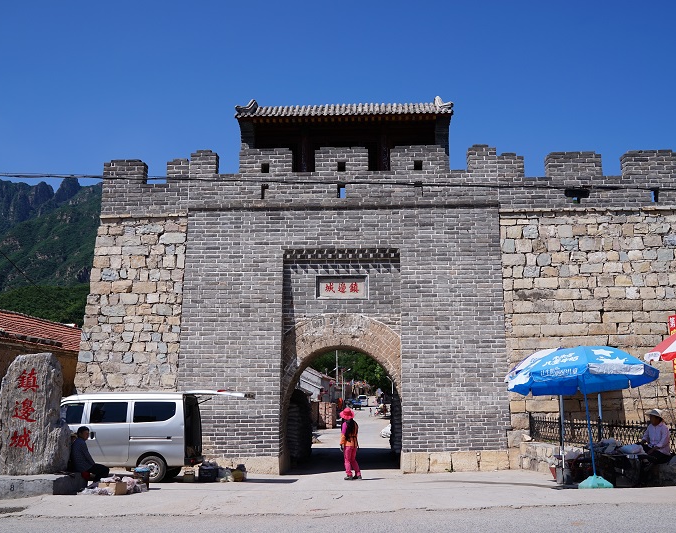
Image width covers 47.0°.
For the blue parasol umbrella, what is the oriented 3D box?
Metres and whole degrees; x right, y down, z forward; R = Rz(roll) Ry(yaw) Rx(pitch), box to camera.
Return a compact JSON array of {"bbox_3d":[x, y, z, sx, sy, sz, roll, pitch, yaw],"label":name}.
[{"bbox_3d":[4.593,2.746,14.338,2.800,2.570,2.800,0,-10,0],"label":"blue parasol umbrella"}]

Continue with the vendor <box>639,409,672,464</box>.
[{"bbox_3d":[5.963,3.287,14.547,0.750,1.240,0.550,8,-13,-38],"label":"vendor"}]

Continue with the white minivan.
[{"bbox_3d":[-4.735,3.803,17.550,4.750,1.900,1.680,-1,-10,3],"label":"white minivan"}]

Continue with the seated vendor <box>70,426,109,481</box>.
[{"bbox_3d":[-4.735,3.596,14.602,0.750,1.160,0.520,-4,-11,21],"label":"seated vendor"}]

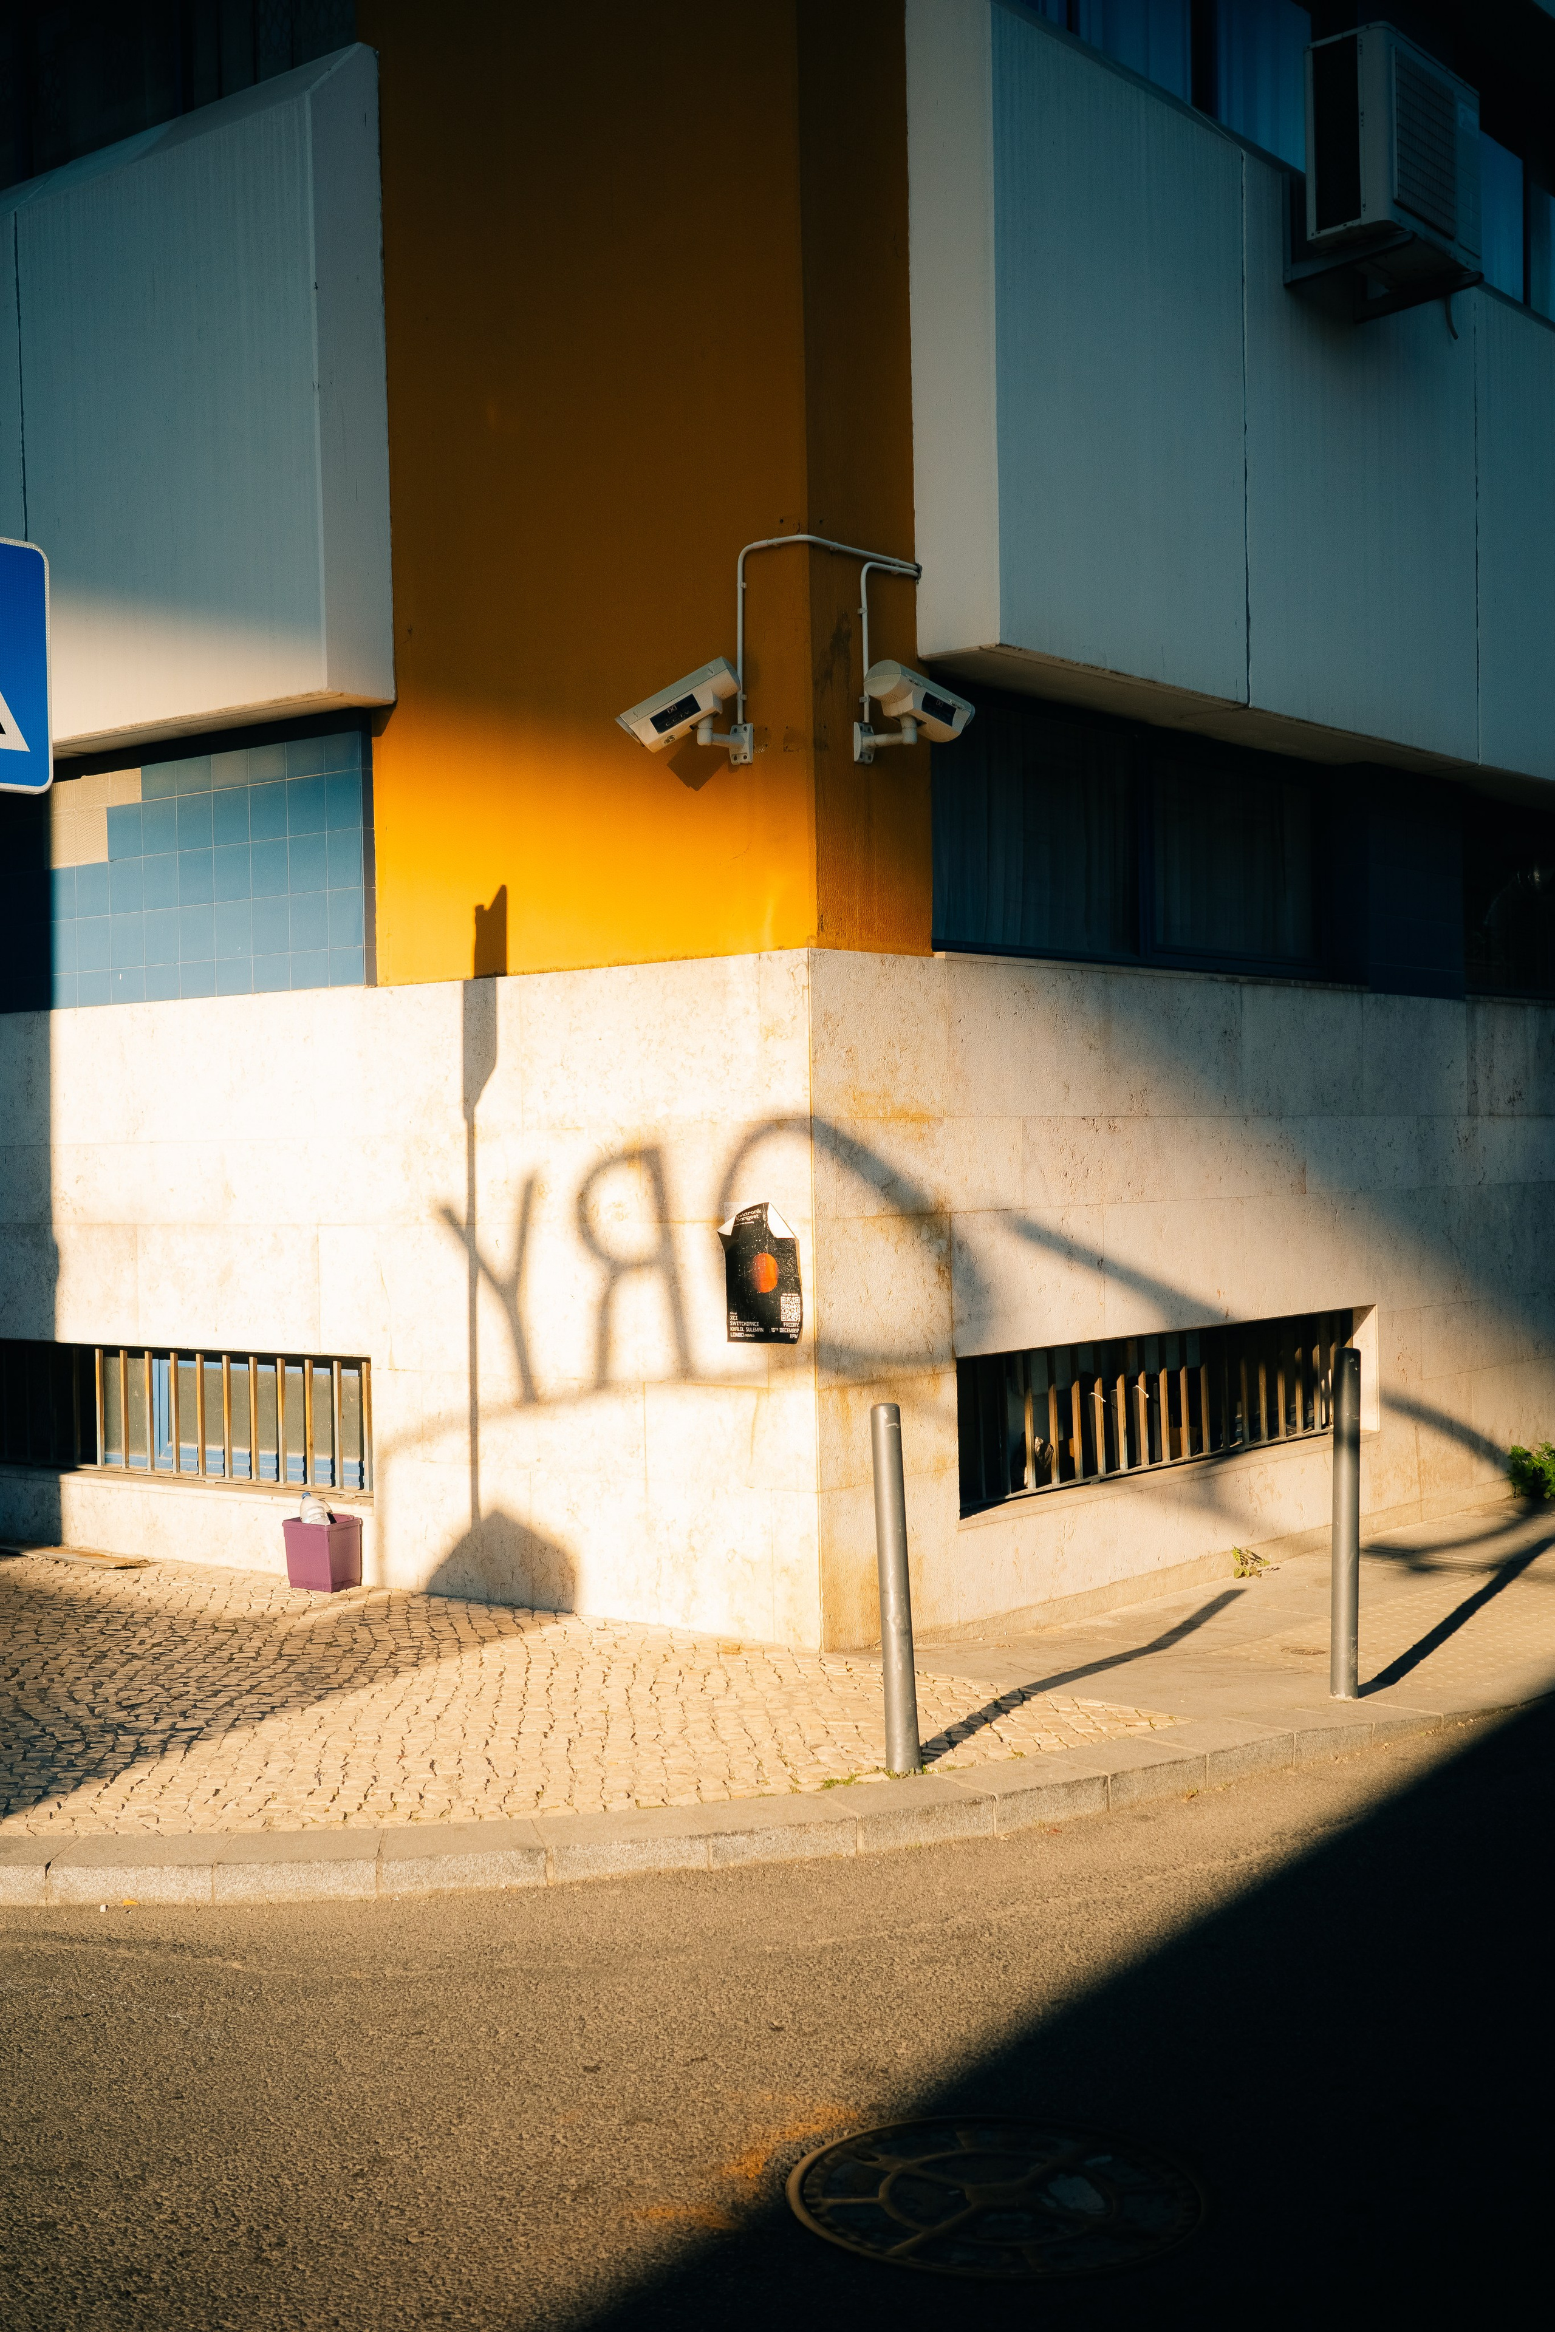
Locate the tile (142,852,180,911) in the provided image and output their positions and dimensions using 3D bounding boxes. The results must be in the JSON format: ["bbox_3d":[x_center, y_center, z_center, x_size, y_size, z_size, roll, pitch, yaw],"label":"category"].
[{"bbox_3d":[-2.287,-1.055,9.618,0.200,0.200,0.010,-1,1,38],"label":"tile"}]

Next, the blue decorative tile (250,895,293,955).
[{"bbox_3d":[-1.821,-0.864,9.329,0.198,0.200,0.010,-1,0,37],"label":"blue decorative tile"}]

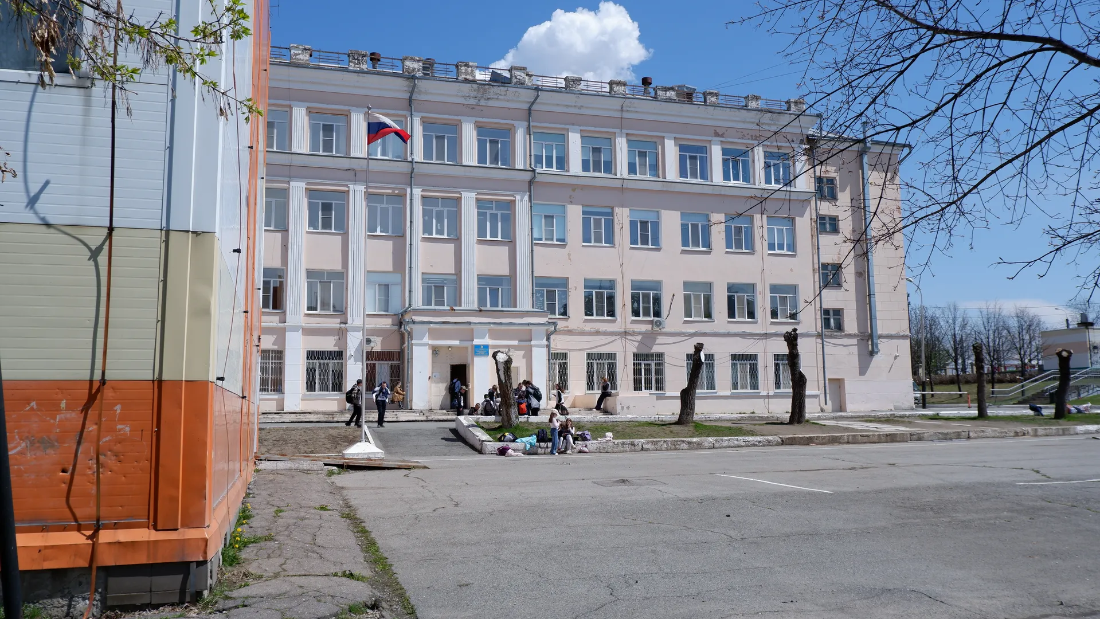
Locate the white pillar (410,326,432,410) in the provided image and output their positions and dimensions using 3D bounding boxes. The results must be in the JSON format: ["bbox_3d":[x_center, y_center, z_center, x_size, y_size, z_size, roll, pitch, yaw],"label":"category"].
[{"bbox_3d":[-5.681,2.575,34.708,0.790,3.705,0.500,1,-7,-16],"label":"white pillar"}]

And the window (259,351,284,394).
[{"bbox_3d":[-12.067,2.648,33.240,1.570,1.809,0.150,1,-7,-15],"label":"window"}]

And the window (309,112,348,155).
[{"bbox_3d":[-10.617,-8.416,37.711,1.780,2.121,0.200,1,-7,-16],"label":"window"}]

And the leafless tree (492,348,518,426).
[{"bbox_3d":[-1.524,2.678,26.600,0.800,2.582,0.650,1,-7,-16],"label":"leafless tree"}]

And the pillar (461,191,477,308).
[{"bbox_3d":[-3.942,-2.465,38.293,0.771,6.555,0.250,1,-6,-16],"label":"pillar"}]

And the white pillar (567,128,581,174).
[{"bbox_3d":[1.189,-7.702,38.261,0.599,2.214,0.200,1,-7,-16],"label":"white pillar"}]

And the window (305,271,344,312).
[{"bbox_3d":[-9.821,-0.765,34.442,1.552,1.836,0.150,1,-7,-16],"label":"window"}]

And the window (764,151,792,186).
[{"bbox_3d":[11.932,-7.345,41.289,1.542,1.816,0.150,1,-7,-15],"label":"window"}]

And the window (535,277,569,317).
[{"bbox_3d":[0.103,-0.624,39.975,1.765,2.010,0.150,1,-7,-16],"label":"window"}]

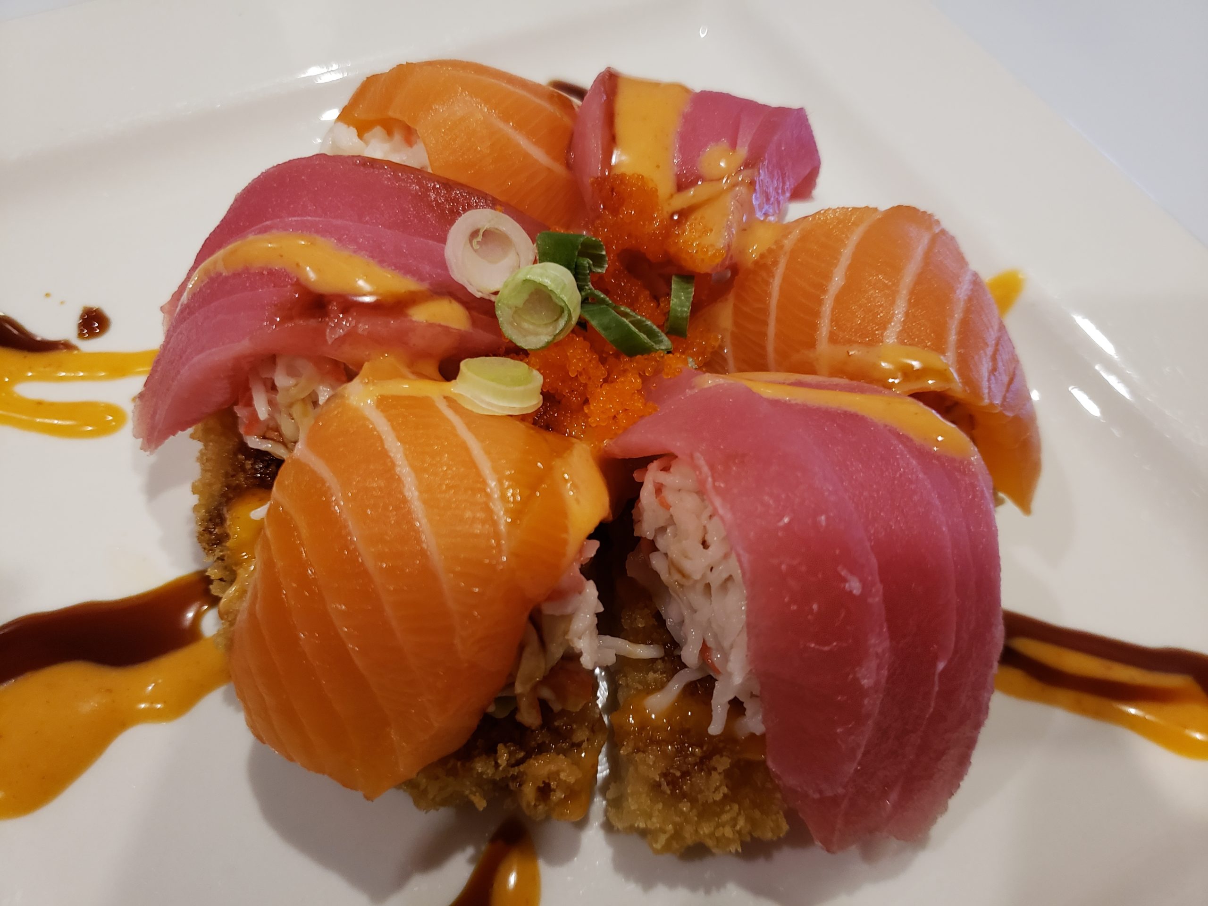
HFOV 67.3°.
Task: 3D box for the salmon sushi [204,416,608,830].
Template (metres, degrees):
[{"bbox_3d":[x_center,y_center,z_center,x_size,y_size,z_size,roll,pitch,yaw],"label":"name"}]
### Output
[{"bbox_3d":[-0.031,0.021,0.161,0.071,0.047,0.063,25,59,17],"label":"salmon sushi"}]

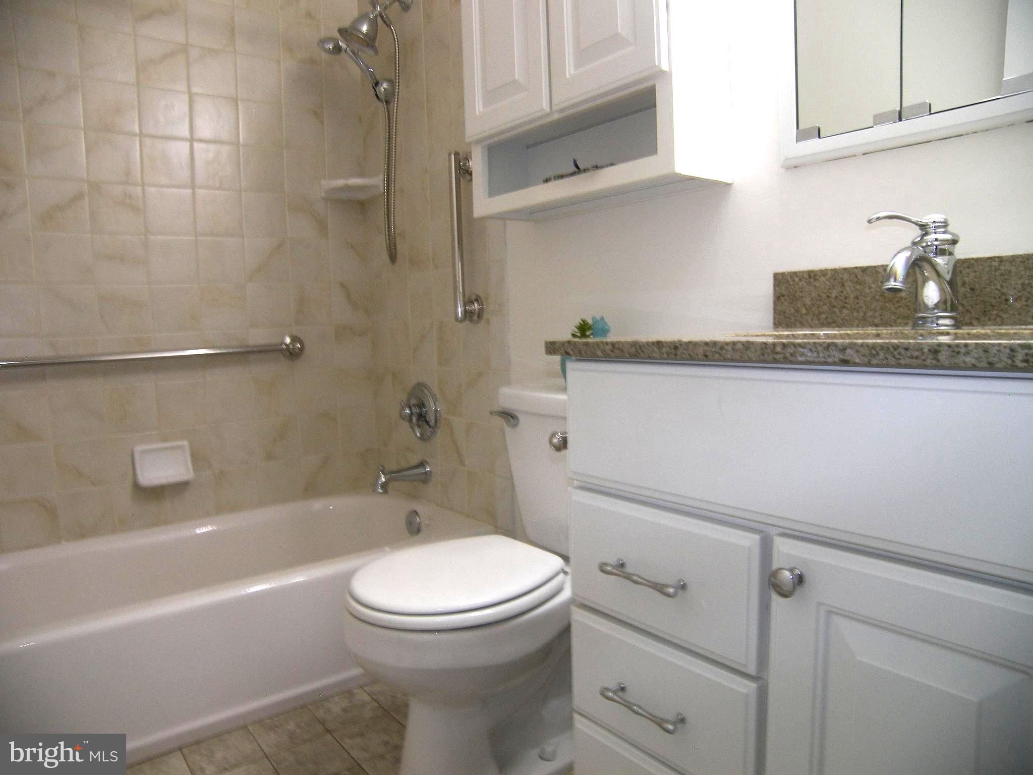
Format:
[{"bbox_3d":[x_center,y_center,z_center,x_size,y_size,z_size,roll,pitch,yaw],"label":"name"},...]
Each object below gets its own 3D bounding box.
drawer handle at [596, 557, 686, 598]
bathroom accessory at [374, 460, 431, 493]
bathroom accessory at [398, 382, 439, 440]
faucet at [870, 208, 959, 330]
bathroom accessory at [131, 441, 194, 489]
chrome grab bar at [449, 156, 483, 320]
[{"bbox_3d":[0.149,0.227,0.860,0.033,0.014,0.124,-5,7,-37],"label":"drawer handle"},{"bbox_3d":[-0.370,0.288,2.307,0.185,0.088,0.076,-5,7,-37],"label":"bathroom accessory"},{"bbox_3d":[-0.335,0.083,2.323,0.080,0.186,0.186,-5,7,-37],"label":"bathroom accessory"},{"bbox_3d":[0.544,-0.161,0.989,0.211,0.164,0.068,-5,7,-37],"label":"faucet"},{"bbox_3d":[-1.091,0.236,2.216,0.153,0.109,0.075,-5,7,-37],"label":"bathroom accessory"},{"bbox_3d":[-0.149,-0.421,2.025,0.074,0.474,0.080,-5,7,-37],"label":"chrome grab bar"}]

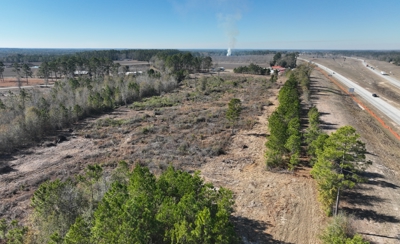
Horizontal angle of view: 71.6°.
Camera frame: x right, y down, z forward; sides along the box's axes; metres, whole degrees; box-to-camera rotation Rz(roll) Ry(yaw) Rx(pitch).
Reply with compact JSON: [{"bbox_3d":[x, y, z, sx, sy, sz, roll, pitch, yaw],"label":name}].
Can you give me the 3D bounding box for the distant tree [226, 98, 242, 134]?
[{"bbox_3d":[14.690,-2.170,115.720,6.560,15.460,6.560,2,15,7],"label":"distant tree"}]

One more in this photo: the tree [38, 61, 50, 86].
[{"bbox_3d":[-146.060,-44.900,257.550,9.600,23.870,9.600,-8,17,-28],"label":"tree"}]

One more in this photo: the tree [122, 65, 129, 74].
[{"bbox_3d":[-103.710,-72.760,384.460,7.950,13.660,7.950,-4,15,-14],"label":"tree"}]

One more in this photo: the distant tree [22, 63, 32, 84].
[{"bbox_3d":[-170.400,-47.350,271.330,8.200,21.280,8.200,-9,17,-31],"label":"distant tree"}]

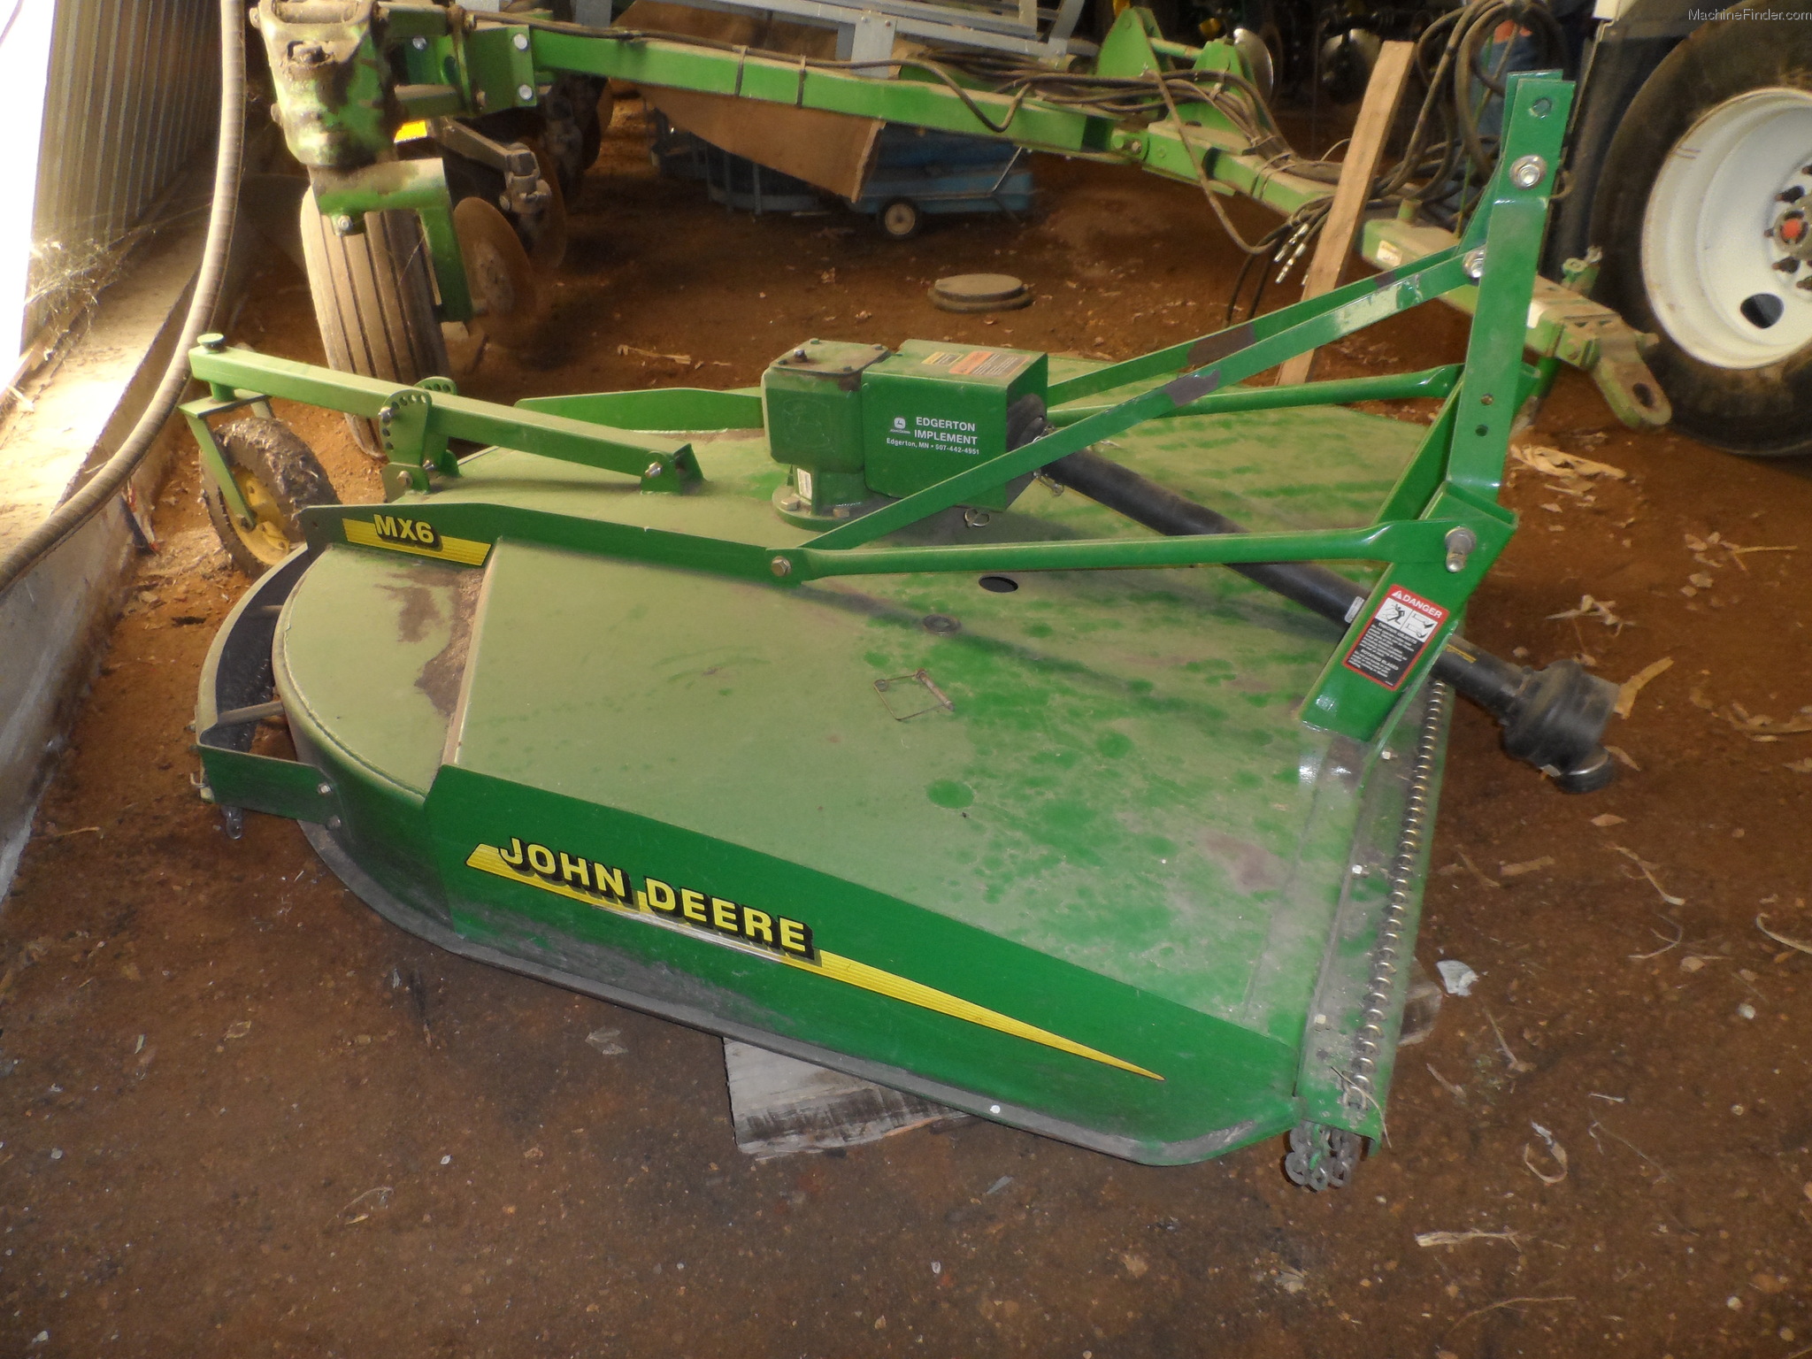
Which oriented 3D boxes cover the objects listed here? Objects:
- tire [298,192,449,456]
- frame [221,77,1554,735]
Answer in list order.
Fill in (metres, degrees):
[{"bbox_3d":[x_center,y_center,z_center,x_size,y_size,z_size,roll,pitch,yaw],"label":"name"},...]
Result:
[{"bbox_3d":[-1.492,-1.024,3.610,0.272,0.765,0.765,-12,31,-15],"label":"tire"},{"bbox_3d":[-0.368,-0.635,2.242,2.720,0.800,0.690,11,33,22],"label":"frame"}]

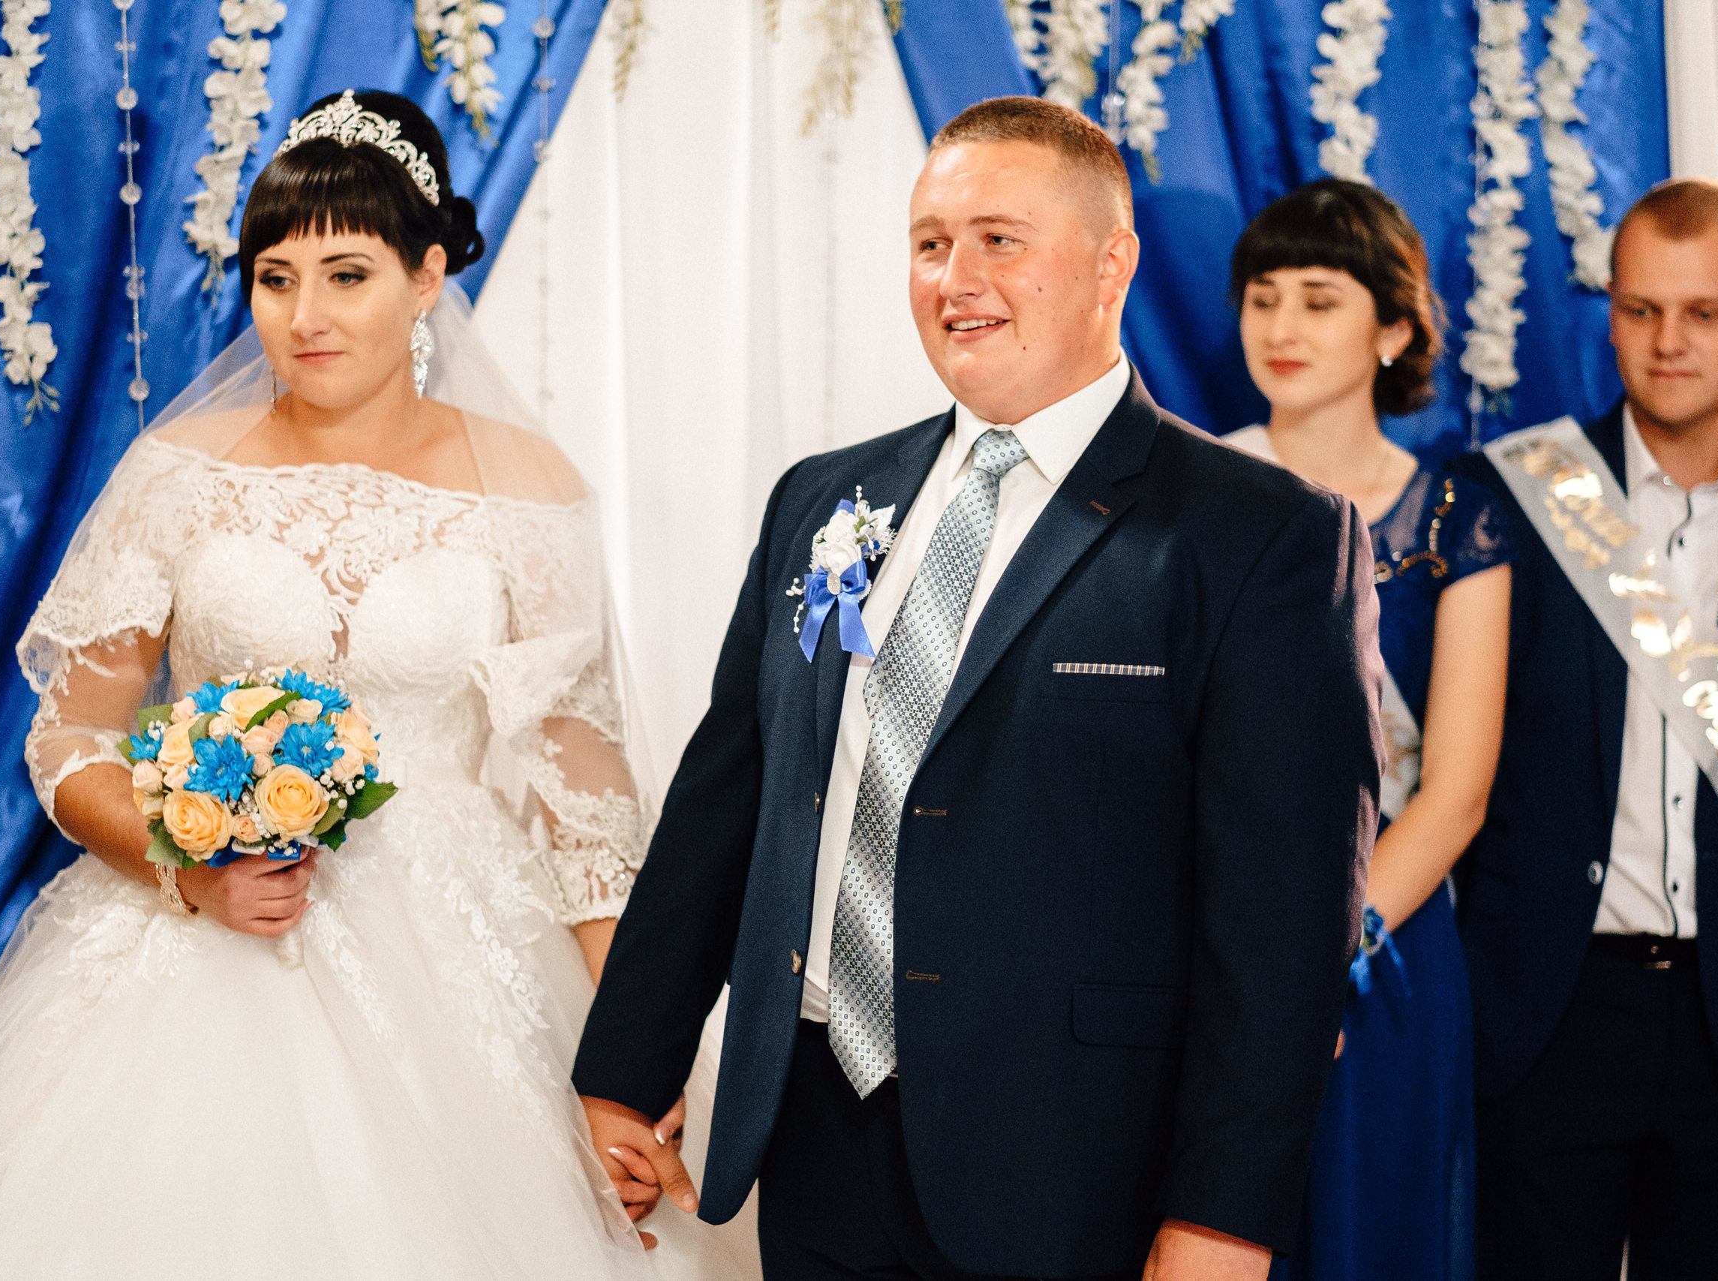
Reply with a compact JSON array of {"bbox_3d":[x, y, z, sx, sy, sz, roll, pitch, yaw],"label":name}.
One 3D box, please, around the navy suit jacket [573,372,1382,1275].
[{"bbox_3d":[0.090,0.138,3.810,0.720,0.730,0.420,2,5,34],"label":"navy suit jacket"}]

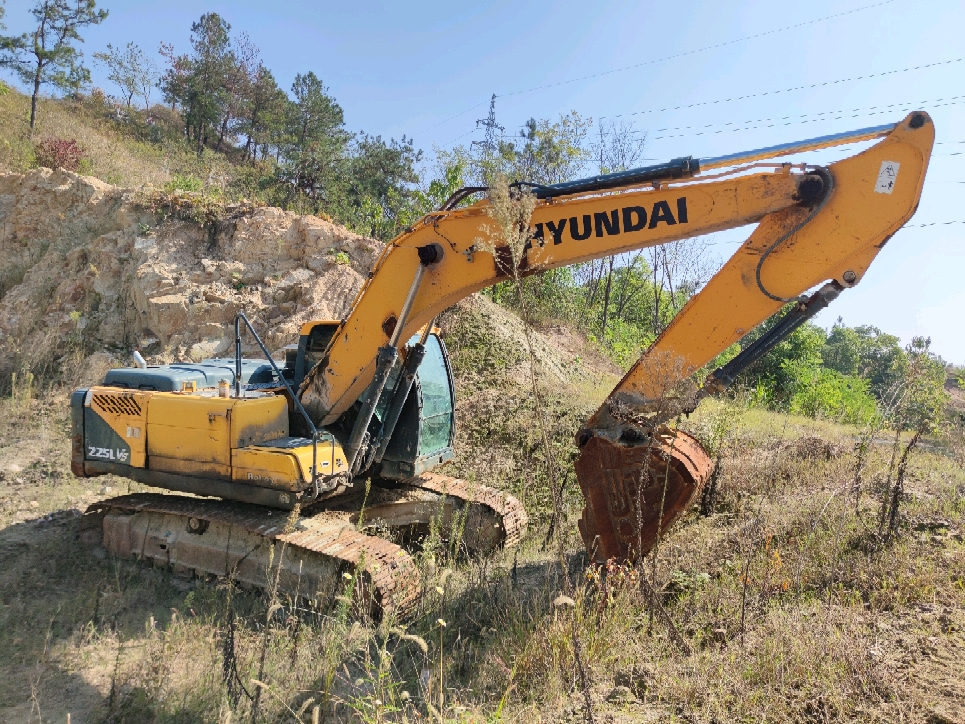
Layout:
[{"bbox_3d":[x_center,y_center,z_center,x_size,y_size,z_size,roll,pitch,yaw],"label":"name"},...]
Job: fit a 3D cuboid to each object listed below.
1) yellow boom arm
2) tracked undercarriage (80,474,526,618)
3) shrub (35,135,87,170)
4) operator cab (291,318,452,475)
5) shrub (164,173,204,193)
[{"bbox_3d":[0.736,-0.135,6.763,6.220,4.040,1.140,3,4,25],"label":"yellow boom arm"},{"bbox_3d":[-2.103,1.992,8.202,4.440,0.930,2.990,3,4,29],"label":"tracked undercarriage"},{"bbox_3d":[-14.540,-7.167,23.000,1.750,1.200,1.600,1,4,-32],"label":"shrub"},{"bbox_3d":[-1.358,0.399,8.720,1.820,1.810,1.000,3,4,25],"label":"operator cab"},{"bbox_3d":[-9.353,-5.634,21.000,1.200,0.700,1.100,2,4,-24],"label":"shrub"}]

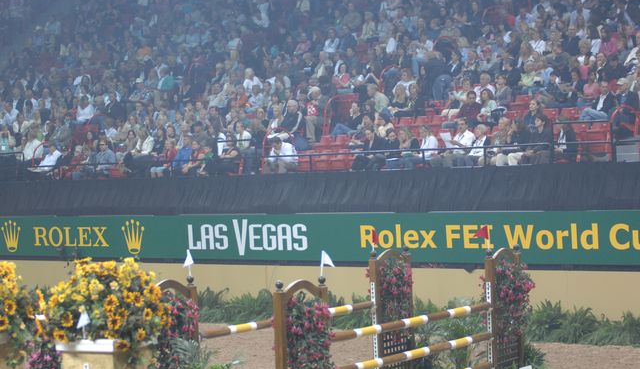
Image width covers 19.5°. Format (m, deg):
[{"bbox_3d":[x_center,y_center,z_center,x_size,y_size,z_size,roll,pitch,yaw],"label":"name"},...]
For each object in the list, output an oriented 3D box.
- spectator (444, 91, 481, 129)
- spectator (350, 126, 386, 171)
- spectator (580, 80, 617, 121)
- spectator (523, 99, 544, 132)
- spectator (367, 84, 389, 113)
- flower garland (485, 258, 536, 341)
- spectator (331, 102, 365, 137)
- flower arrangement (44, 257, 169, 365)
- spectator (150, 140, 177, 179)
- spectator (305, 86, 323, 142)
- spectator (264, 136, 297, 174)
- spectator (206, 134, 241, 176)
[{"bbox_3d":[2.998,-1.352,39.205,0.520,1.250,0.780,-2,1,37],"label":"spectator"},{"bbox_3d":[1.036,-0.603,39.005,0.800,1.200,0.520,-3,1,-44],"label":"spectator"},{"bbox_3d":[5.535,-1.434,36.905,0.800,1.250,0.520,-2,1,-42],"label":"spectator"},{"bbox_3d":[4.322,-1.127,38.312,0.780,1.240,0.500,-4,1,-42],"label":"spectator"},{"bbox_3d":[1.326,-1.752,44.034,0.800,1.220,0.500,-3,1,-37],"label":"spectator"},{"bbox_3d":[2.572,1.547,25.300,0.360,1.050,0.780,-2,1,36],"label":"flower garland"},{"bbox_3d":[0.659,-1.235,41.705,0.880,1.200,0.500,-2,1,-38],"label":"spectator"},{"bbox_3d":[-2.119,1.255,18.500,1.120,1.000,1.060,-2,1,35],"label":"flower arrangement"},{"bbox_3d":[-3.802,-0.517,45.618,0.470,1.170,0.780,-2,1,43],"label":"spectator"},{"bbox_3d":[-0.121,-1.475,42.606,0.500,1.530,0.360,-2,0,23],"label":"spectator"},{"bbox_3d":[-0.876,-0.525,42.568,0.550,1.120,0.820,-2,1,37],"label":"spectator"},{"bbox_3d":[-2.136,-0.509,41.705,0.780,1.220,0.480,-3,1,-44],"label":"spectator"}]

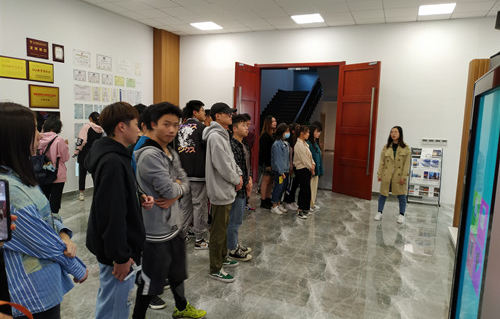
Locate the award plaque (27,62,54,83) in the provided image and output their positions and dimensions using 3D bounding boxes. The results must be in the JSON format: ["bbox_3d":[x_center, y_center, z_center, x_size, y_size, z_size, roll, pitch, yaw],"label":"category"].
[{"bbox_3d":[-3.556,-1.477,5.928,0.030,0.335,0.465,5,7,23],"label":"award plaque"}]

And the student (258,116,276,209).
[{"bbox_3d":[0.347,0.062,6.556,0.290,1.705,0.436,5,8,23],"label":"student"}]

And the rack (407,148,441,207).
[{"bbox_3d":[3.628,0.352,7.139,0.610,1.170,0.340,5,7,23],"label":"rack"}]

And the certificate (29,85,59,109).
[{"bbox_3d":[-3.634,-1.098,6.149,0.025,0.393,0.566,5,8,23],"label":"certificate"}]

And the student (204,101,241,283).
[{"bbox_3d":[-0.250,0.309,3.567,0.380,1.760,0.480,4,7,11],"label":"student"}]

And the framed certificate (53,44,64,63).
[{"bbox_3d":[-3.485,-1.927,6.324,0.025,0.303,0.231,5,8,23],"label":"framed certificate"}]

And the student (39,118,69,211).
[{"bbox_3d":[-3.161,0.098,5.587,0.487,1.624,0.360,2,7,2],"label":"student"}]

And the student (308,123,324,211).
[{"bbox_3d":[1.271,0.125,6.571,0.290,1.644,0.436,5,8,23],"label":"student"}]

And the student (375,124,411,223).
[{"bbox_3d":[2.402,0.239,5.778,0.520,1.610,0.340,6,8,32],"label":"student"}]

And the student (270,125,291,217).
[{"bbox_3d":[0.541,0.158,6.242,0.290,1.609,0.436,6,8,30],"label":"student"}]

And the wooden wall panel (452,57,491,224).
[{"bbox_3d":[3.290,-0.201,5.173,0.240,2.470,0.260,5,7,23],"label":"wooden wall panel"}]

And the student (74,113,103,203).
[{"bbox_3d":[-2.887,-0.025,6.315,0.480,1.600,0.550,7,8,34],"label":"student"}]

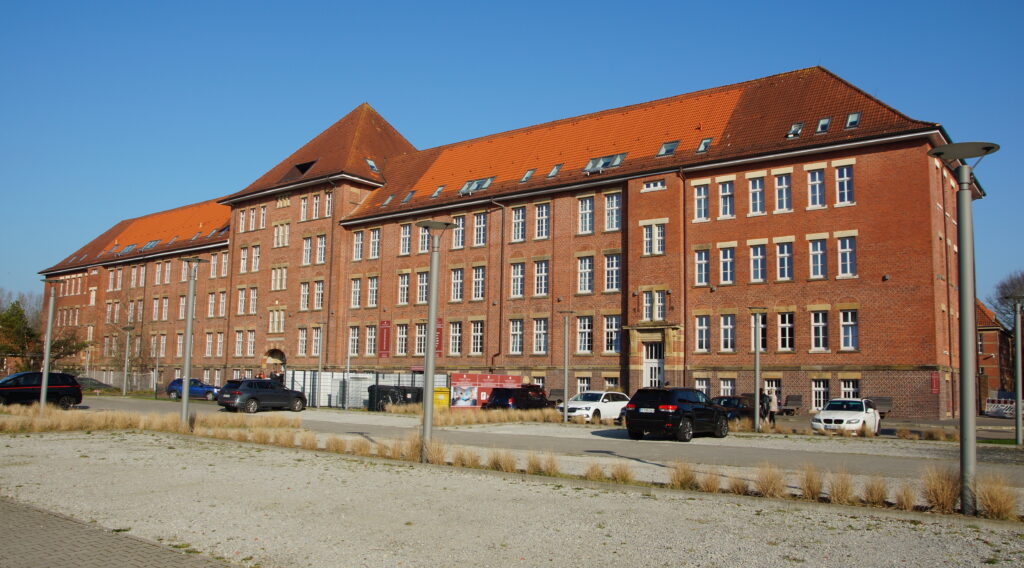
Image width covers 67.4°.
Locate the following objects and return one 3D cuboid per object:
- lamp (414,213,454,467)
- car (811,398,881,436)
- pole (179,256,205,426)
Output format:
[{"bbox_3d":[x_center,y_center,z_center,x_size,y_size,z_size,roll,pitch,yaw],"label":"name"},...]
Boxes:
[{"bbox_3d":[-1.909,1.297,18.052,1.040,5.650,1.040,1,-7,0],"label":"lamp"},{"bbox_3d":[13.604,5.397,31.100,1.830,1.450,4.700,-4,-9,35],"label":"car"},{"bbox_3d":[-9.686,1.793,23.000,0.880,5.100,0.880,1,-8,0],"label":"pole"}]

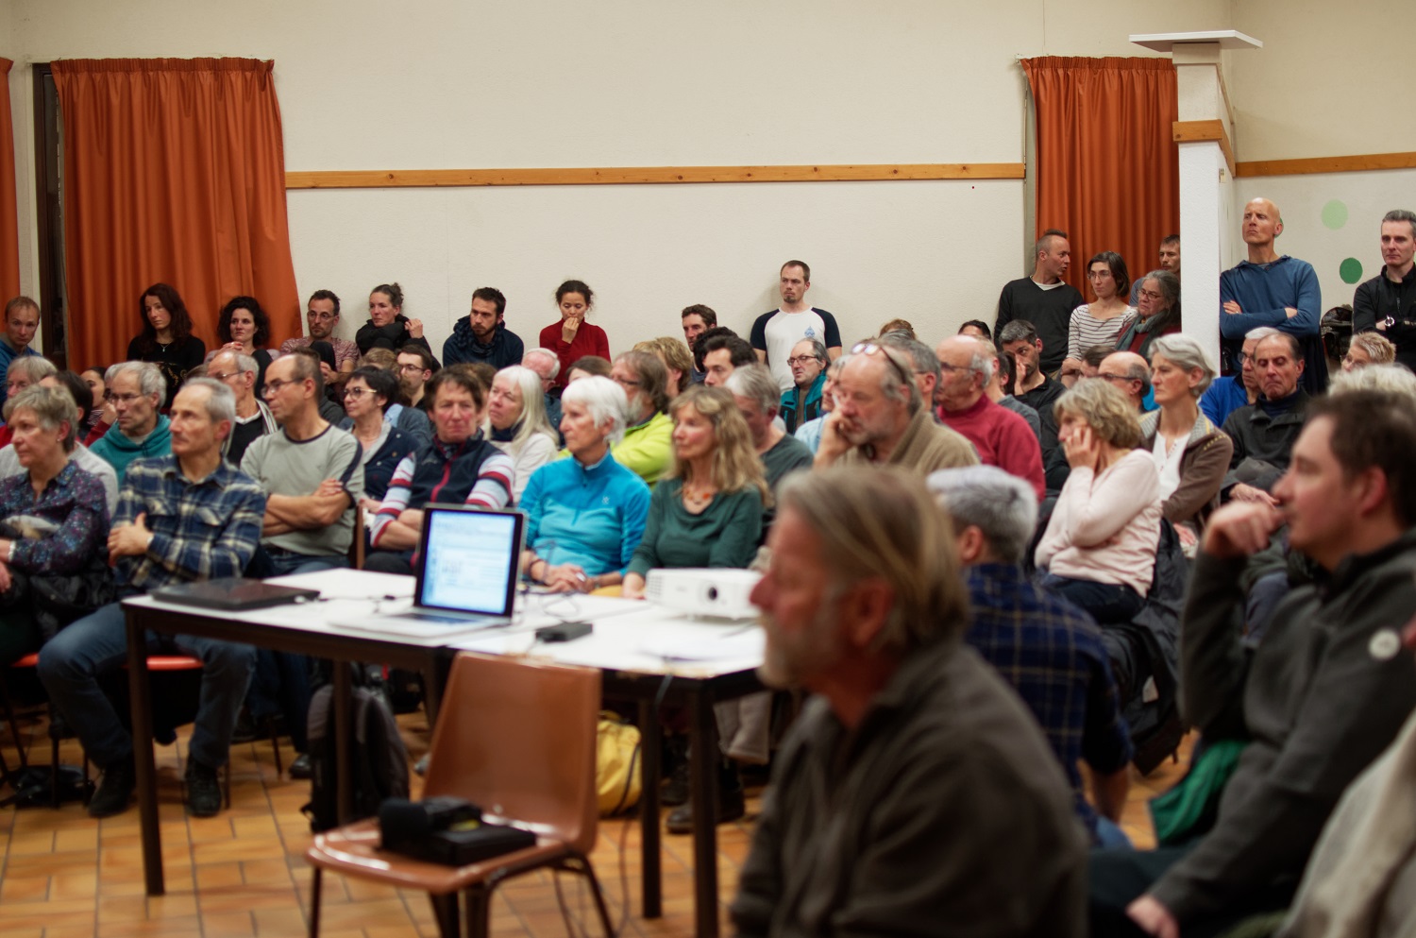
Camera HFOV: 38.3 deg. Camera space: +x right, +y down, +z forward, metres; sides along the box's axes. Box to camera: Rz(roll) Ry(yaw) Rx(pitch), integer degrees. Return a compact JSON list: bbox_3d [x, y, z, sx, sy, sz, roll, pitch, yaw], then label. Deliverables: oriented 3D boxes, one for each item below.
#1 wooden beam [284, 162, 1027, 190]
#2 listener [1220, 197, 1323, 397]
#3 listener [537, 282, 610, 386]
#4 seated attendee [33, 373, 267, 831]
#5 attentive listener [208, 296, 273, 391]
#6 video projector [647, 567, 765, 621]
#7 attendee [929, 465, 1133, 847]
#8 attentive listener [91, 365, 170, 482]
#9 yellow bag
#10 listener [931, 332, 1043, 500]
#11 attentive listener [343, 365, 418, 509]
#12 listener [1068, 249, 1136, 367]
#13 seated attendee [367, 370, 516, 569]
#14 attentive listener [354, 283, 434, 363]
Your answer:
[{"bbox_3d":[-0.190,-1.529,10.645,4.038,0.082,0.030,-3,5,-16],"label":"wooden beam"},{"bbox_3d":[2.700,-0.381,9.884,0.560,1.844,0.360,1,6,25],"label":"listener"},{"bbox_3d":[-0.664,-0.167,10.469,0.430,1.600,0.340,-1,5,0],"label":"listener"},{"bbox_3d":[-1.612,0.359,6.286,0.620,1.270,0.780,-1,5,7],"label":"seated attendee"},{"bbox_3d":[-2.440,-0.328,10.470,0.500,1.109,0.750,0,5,6],"label":"attentive listener"},{"bbox_3d":[0.047,0.302,4.950,0.310,0.105,0.230,3,6,38],"label":"video projector"},{"bbox_3d":[0.474,0.565,3.678,0.520,1.180,0.750,-2,5,-10],"label":"attendee"},{"bbox_3d":[-2.094,0.278,7.239,0.500,1.304,0.800,1,5,20],"label":"attentive listener"},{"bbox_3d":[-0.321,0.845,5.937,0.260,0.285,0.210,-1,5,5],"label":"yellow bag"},{"bbox_3d":[0.822,0.238,6.959,0.800,1.372,0.520,-4,6,-37],"label":"listener"},{"bbox_3d":[-1.349,0.242,7.634,0.500,1.234,0.800,1,6,30],"label":"attentive listener"},{"bbox_3d":[1.853,-0.212,9.573,0.460,1.609,0.320,1,6,28],"label":"listener"},{"bbox_3d":[-0.903,0.310,6.745,0.520,1.260,0.780,-1,5,5],"label":"seated attendee"},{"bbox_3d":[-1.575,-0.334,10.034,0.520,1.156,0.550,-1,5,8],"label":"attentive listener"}]

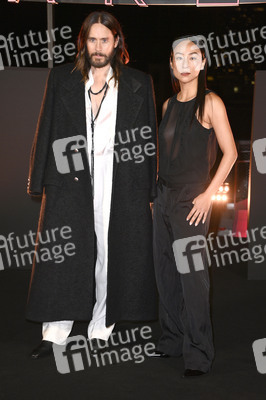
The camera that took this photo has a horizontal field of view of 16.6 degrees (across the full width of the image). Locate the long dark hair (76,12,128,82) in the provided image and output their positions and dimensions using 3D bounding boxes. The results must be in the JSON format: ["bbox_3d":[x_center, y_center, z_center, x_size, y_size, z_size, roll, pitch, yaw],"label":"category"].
[{"bbox_3d":[-0.162,-0.768,4.620,0.265,0.365,0.250,2,10,14],"label":"long dark hair"}]

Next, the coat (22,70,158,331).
[{"bbox_3d":[-0.203,-0.051,4.763,0.680,1.340,0.400,2,10,6],"label":"coat"}]

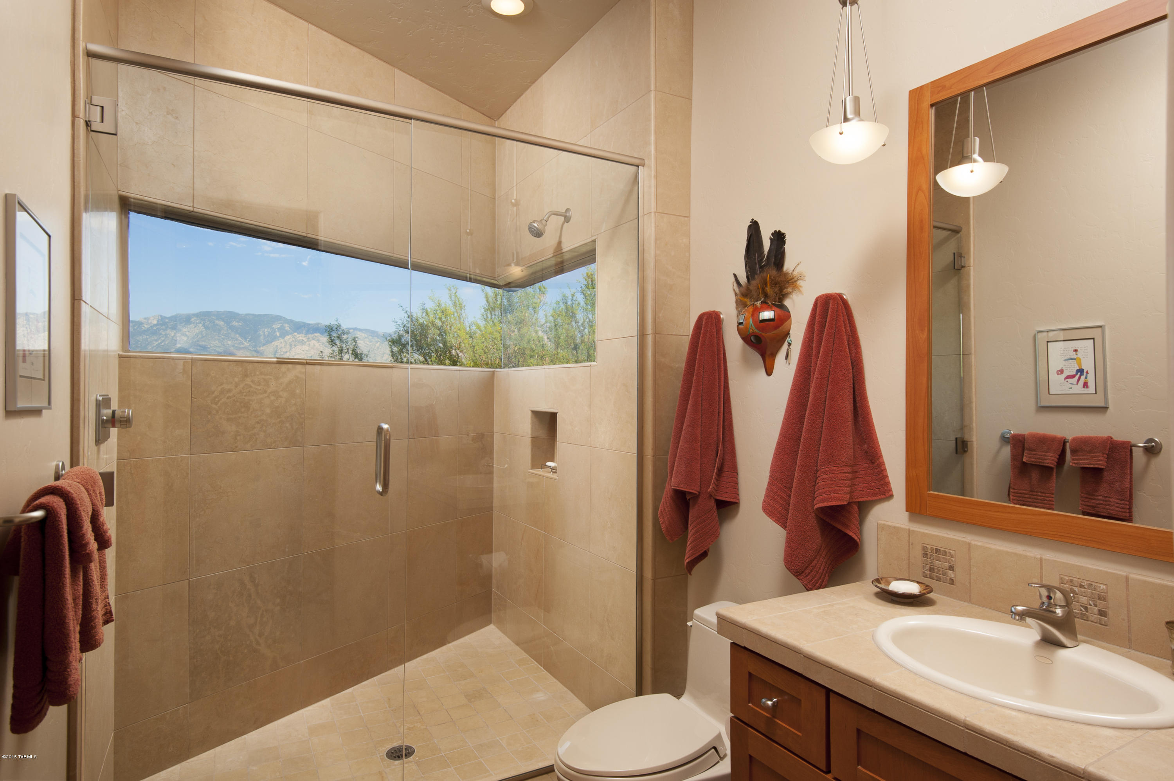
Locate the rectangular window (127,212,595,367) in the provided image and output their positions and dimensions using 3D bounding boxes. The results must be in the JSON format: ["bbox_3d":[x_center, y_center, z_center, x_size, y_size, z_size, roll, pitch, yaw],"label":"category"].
[{"bbox_3d":[-0.660,-0.400,2.841,1.134,0.520,2.061,0,0,34],"label":"rectangular window"}]

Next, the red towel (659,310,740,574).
[{"bbox_3d":[0.405,0.185,2.204,0.160,0.915,0.270,0,0,-30],"label":"red towel"}]

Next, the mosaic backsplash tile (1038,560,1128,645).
[{"bbox_3d":[1.046,0.443,1.303,0.012,0.151,0.152,0,0,-30],"label":"mosaic backsplash tile"}]

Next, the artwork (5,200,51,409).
[{"bbox_3d":[-1.093,-0.153,1.214,0.020,0.376,0.300,0,0,-32],"label":"artwork"}]

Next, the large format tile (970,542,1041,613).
[{"bbox_3d":[0.968,0.440,1.435,0.012,0.149,0.152,0,0,-30],"label":"large format tile"}]

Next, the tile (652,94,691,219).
[{"bbox_3d":[0.320,-0.894,2.361,0.180,0.457,0.012,0,0,-28],"label":"tile"}]

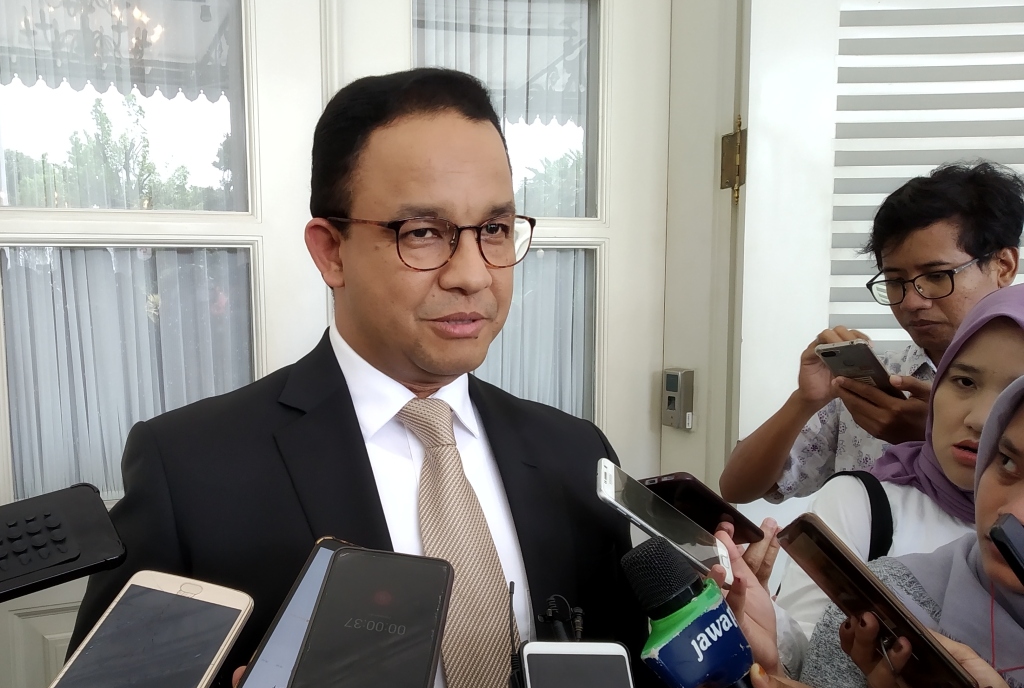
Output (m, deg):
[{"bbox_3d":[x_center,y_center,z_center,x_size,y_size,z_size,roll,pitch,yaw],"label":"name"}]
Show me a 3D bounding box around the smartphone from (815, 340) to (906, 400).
[{"bbox_3d":[0.489,0.045,1.072,0.075,0.010,0.153,-11,-44,45],"label":"smartphone"}]

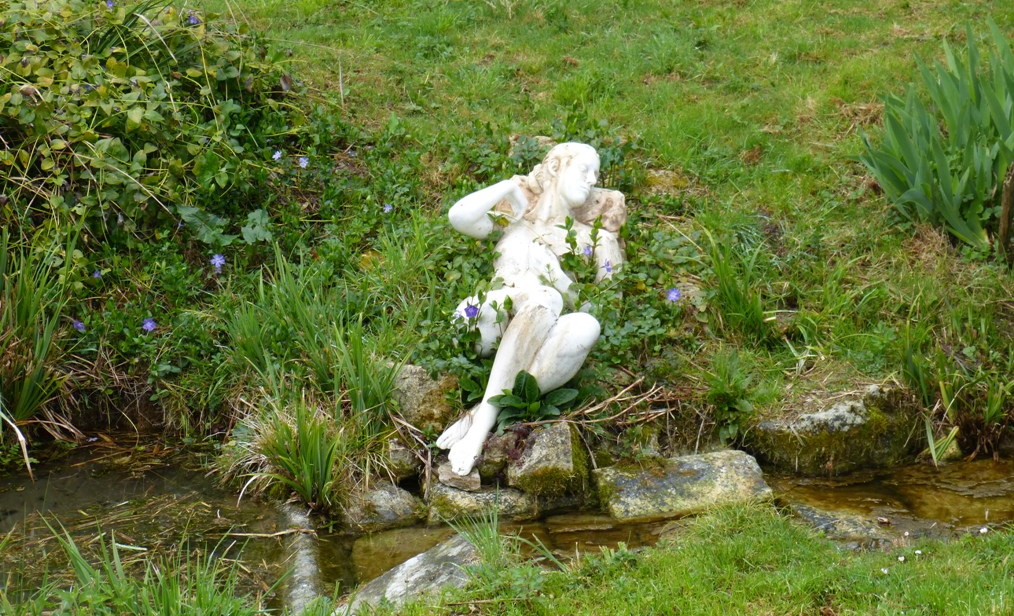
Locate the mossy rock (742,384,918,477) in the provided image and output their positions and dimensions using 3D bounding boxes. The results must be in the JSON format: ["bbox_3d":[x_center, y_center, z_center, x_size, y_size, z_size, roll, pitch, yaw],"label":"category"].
[{"bbox_3d":[1.072,0.402,9.200,0.560,0.250,0.420,0,10,0],"label":"mossy rock"}]

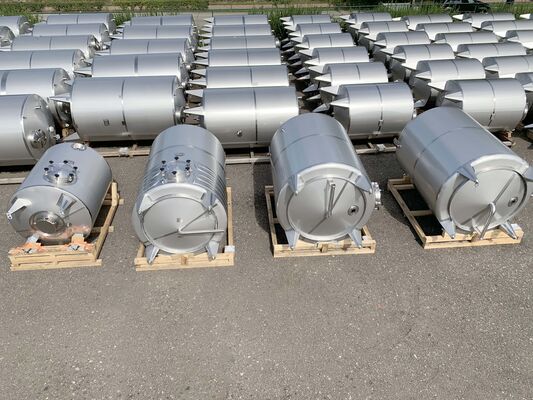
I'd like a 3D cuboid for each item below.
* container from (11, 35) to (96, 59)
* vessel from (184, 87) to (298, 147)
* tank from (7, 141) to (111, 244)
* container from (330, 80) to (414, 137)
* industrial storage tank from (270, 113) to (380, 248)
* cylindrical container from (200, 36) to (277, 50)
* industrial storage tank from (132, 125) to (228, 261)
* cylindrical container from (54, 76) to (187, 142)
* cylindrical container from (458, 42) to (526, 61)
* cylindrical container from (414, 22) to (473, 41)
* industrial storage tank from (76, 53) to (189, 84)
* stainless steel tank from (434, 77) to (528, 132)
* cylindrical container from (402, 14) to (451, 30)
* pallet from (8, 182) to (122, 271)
[{"bbox_3d":[-8.388,-5.582,15.718,3.411,1.561,1.561,-3,34,-5],"label":"container"},{"bbox_3d":[-0.519,-2.187,10.714,2.984,1.563,1.563,-3,34,-5],"label":"vessel"},{"bbox_3d":[-3.896,-0.067,7.700,1.377,1.377,2.125,-3,34,-4],"label":"tank"},{"bbox_3d":[2.266,-1.960,8.902,1.953,1.199,1.199,-4,35,-5],"label":"container"},{"bbox_3d":[0.876,-0.349,6.435,1.513,1.409,2.315,-2,35,-2],"label":"industrial storage tank"},{"bbox_3d":[-0.994,-5.545,15.650,2.984,1.563,1.563,-3,34,-5],"label":"cylindrical container"},{"bbox_3d":[-1.278,-0.210,6.251,1.299,1.403,2.393,-4,35,-5],"label":"industrial storage tank"},{"bbox_3d":[-3.065,-2.000,8.842,2.613,1.356,1.356,-3,35,-4],"label":"cylindrical container"},{"bbox_3d":[6.560,-4.106,12.041,2.264,1.080,1.080,-2,35,-3],"label":"cylindrical container"},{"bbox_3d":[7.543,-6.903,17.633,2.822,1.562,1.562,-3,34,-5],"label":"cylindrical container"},{"bbox_3d":[-3.268,-3.004,10.271,2.613,1.356,1.356,-3,35,-4],"label":"industrial storage tank"},{"bbox_3d":[4.842,-2.182,9.264,2.005,1.135,1.135,-3,35,-4],"label":"stainless steel tank"},{"bbox_3d":[6.022,-6.483,15.422,2.264,1.080,1.080,-2,35,-3],"label":"cylindrical container"},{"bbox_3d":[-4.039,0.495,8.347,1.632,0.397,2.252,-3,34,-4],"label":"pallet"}]

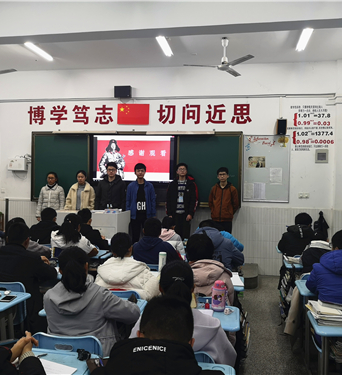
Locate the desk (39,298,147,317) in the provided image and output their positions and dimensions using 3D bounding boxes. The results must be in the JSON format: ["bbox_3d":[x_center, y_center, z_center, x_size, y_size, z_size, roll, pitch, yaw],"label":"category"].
[{"bbox_3d":[-0.482,1.153,2.521,0.610,0.750,0.430,1,1,11],"label":"desk"}]

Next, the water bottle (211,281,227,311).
[{"bbox_3d":[0.336,0.760,2.720,0.090,0.205,0.085,1,1,7],"label":"water bottle"}]

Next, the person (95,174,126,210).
[{"bbox_3d":[-1.052,0.456,6.839,0.540,1.786,0.320,1,1,10],"label":"person"}]

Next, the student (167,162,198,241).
[{"bbox_3d":[0.181,0.488,6.423,0.550,1.781,0.320,1,1,10],"label":"student"}]

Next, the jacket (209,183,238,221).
[{"bbox_3d":[0.861,0.244,6.354,0.500,0.630,0.270,1,1,11],"label":"jacket"}]

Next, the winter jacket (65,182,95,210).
[{"bbox_3d":[-1.618,0.202,6.933,0.520,0.600,0.290,1,1,10],"label":"winter jacket"}]

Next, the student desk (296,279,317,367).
[{"bbox_3d":[1.336,1.198,3.177,0.600,0.760,0.420,1,0,10],"label":"student desk"}]

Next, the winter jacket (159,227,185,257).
[{"bbox_3d":[0.007,0.817,5.119,0.460,0.580,0.380,1,1,10],"label":"winter jacket"}]

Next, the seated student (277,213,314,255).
[{"bbox_3d":[1.536,0.939,4.725,0.500,1.270,0.660,1,0,10],"label":"seated student"}]

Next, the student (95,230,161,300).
[{"bbox_3d":[-0.342,0.938,3.118,0.520,1.170,0.660,1,1,11],"label":"student"}]

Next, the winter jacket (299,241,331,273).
[{"bbox_3d":[1.423,0.792,3.679,0.460,0.610,0.400,1,0,10],"label":"winter jacket"}]

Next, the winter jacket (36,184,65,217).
[{"bbox_3d":[-2.146,0.238,6.974,0.500,0.600,0.280,1,1,10],"label":"winter jacket"}]

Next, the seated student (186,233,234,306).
[{"bbox_3d":[0.277,0.949,3.081,0.470,1.220,0.660,1,0,10],"label":"seated student"}]

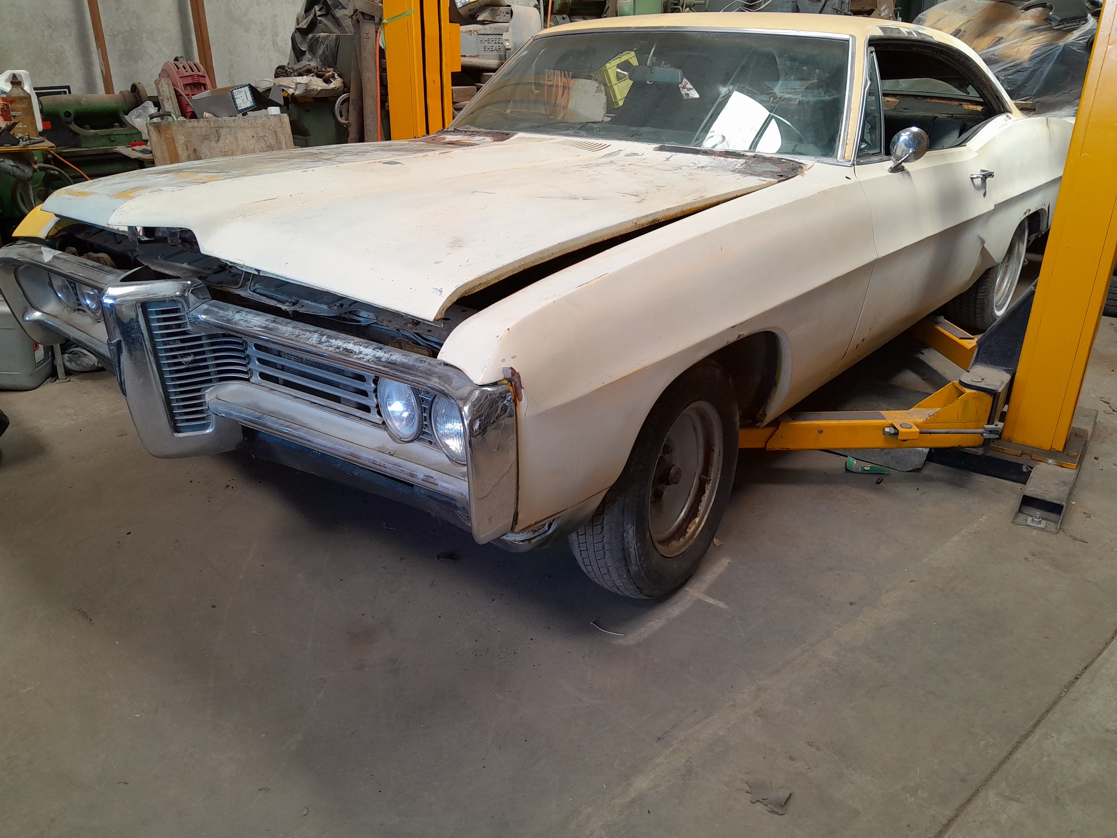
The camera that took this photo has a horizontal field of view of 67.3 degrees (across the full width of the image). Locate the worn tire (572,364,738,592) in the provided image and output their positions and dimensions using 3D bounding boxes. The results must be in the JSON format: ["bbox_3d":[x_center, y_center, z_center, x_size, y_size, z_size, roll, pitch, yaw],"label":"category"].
[{"bbox_3d":[0.265,0.139,2.154,0.190,0.635,0.635,15,27,32],"label":"worn tire"}]

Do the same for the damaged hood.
[{"bbox_3d":[-0.402,-0.637,2.309,1.630,0.200,1.690,18,28,36],"label":"damaged hood"}]

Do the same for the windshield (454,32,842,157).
[{"bbox_3d":[0.262,-1.163,2.960,1.640,0.140,0.560,18,72,36],"label":"windshield"}]

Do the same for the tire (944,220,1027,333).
[{"bbox_3d":[2.231,-0.799,4.324,0.210,0.675,0.675,18,28,36],"label":"tire"}]

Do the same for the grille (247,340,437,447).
[{"bbox_3d":[-0.442,-0.063,1.673,0.610,0.140,0.060,18,28,36],"label":"grille"}]

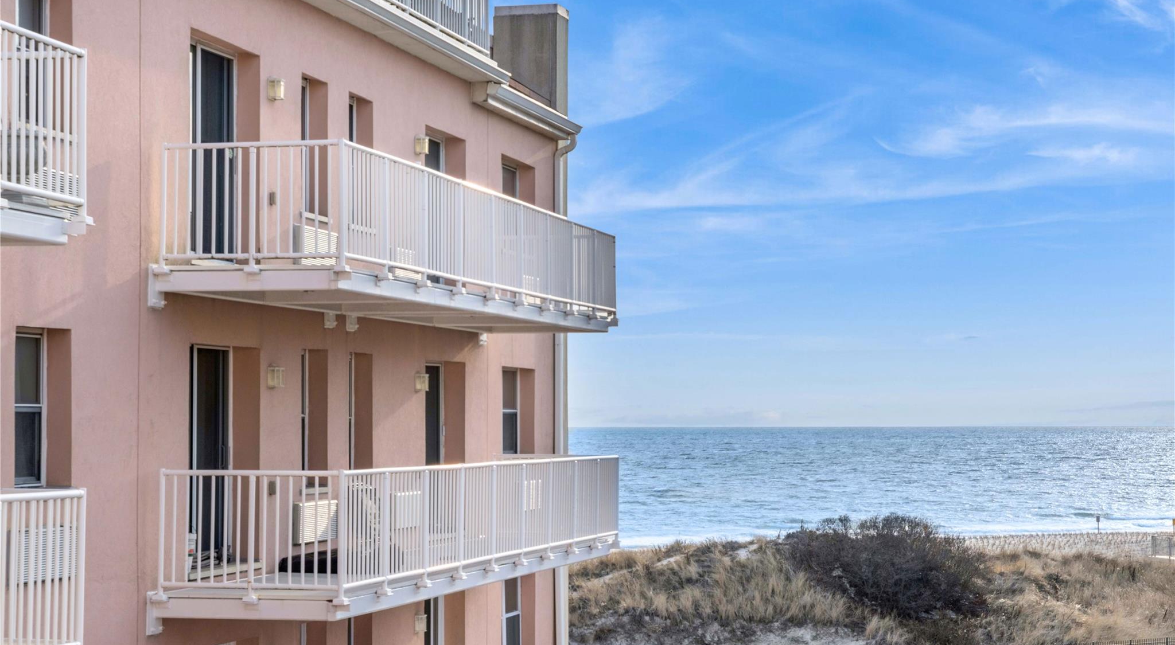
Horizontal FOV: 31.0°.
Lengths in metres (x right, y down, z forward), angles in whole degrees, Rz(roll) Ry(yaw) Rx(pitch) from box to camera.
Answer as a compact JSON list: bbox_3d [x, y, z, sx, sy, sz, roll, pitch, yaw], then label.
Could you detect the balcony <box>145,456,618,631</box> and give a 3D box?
[{"bbox_3d":[-1.642,2.135,22.199,1.770,1.370,9.460,-1,-3,15],"label":"balcony"}]

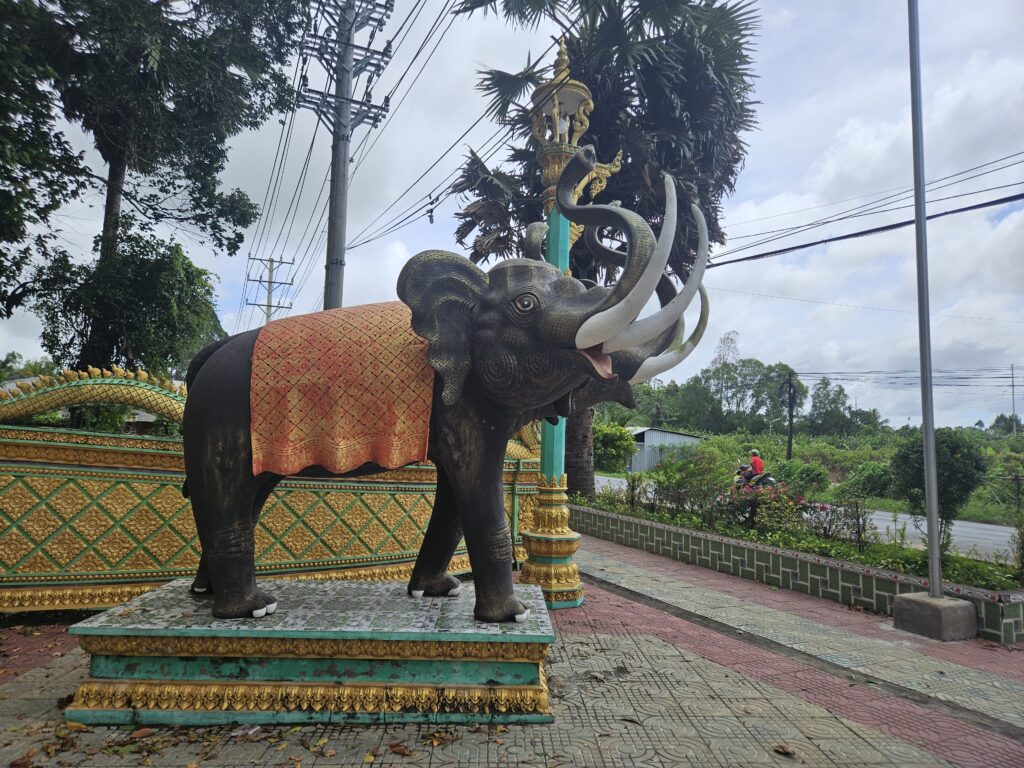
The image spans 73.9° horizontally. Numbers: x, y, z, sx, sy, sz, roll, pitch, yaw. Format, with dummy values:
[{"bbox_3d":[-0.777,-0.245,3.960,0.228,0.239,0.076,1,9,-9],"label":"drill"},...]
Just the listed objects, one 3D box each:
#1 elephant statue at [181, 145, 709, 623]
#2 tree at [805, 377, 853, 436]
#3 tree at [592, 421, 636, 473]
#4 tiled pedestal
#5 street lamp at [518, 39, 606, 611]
[{"bbox_3d":[-0.449,-0.046,4.767,3.580,3.120,1.400,2,-6,-2],"label":"elephant statue"},{"bbox_3d":[34.210,4.208,73.022,5.600,10.400,5.400,-1,-6,25],"label":"tree"},{"bbox_3d":[6.555,4.116,44.828,3.300,3.500,3.200,1,-6,8],"label":"tree"},{"bbox_3d":[-1.141,1.741,4.608,2.770,0.500,1.450,2,-6,-2],"label":"tiled pedestal"},{"bbox_3d":[0.549,-0.798,7.377,0.860,6.180,0.760,2,-6,-2],"label":"street lamp"}]

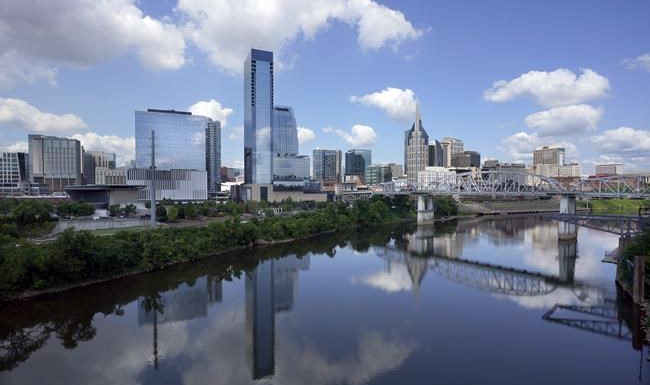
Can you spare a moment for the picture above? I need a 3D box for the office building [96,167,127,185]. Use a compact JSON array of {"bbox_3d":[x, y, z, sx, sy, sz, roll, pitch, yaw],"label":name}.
[{"bbox_3d":[-256.000,-10.350,393.900,31.000,39.000,30.000,0,1,-23],"label":"office building"}]

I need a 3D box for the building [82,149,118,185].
[{"bbox_3d":[-312.390,-23.910,449.670,36.000,61.000,32.000,-1,1,-24],"label":"building"}]

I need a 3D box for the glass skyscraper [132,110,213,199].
[{"bbox_3d":[-160.590,-34.700,344.000,76.000,92.000,42.000,-1,1,-22],"label":"glass skyscraper"}]

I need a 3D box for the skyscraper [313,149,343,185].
[{"bbox_3d":[6.090,-53.770,809.270,52.000,102.000,50.000,-1,1,-30],"label":"skyscraper"}]

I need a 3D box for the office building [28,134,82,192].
[{"bbox_3d":[-236.500,-19.000,283.790,34.000,57.000,36.000,-1,1,-45],"label":"office building"}]

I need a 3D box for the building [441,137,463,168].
[{"bbox_3d":[353.530,-84.140,903.830,44.000,144.000,40.000,-1,1,-29],"label":"building"}]

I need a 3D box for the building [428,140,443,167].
[{"bbox_3d":[256.000,-62.790,754.280,35.000,111.000,35.000,0,1,-23],"label":"building"}]

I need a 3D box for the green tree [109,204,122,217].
[{"bbox_3d":[-122.500,10.360,190.140,7.000,7.000,7.000,0,1,0],"label":"green tree"}]

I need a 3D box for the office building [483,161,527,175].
[{"bbox_3d":[386.000,-31.680,704.660,68.000,62.000,55.000,0,1,-23],"label":"office building"}]

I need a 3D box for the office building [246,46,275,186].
[{"bbox_3d":[-76.000,-74.110,374.120,24.000,165.000,40.000,0,1,-23],"label":"office building"}]

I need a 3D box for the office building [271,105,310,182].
[{"bbox_3d":[-56.150,-56.240,459.190,46.000,126.000,40.000,-1,1,-24],"label":"office building"}]

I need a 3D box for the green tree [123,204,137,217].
[{"bbox_3d":[-114.610,10.120,191.170,6.800,7.200,6.600,-1,1,-24],"label":"green tree"}]

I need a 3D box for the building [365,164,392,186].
[{"bbox_3d":[122.600,-28.590,744.650,34.000,57.000,52.000,-1,1,-32],"label":"building"}]

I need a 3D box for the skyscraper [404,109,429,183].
[{"bbox_3d":[199.000,-94.570,695.890,45.000,188.000,50.000,0,1,19],"label":"skyscraper"}]

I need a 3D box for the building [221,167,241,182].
[{"bbox_3d":[-172.720,-20.080,599.760,46.000,46.000,40.000,-1,1,-24],"label":"building"}]

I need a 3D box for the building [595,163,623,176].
[{"bbox_3d":[732.850,-42.160,839.480,36.000,56.000,52.000,-1,1,-27],"label":"building"}]

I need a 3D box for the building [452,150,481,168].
[{"bbox_3d":[368.000,-59.460,849.330,55.000,98.000,55.000,0,1,-23],"label":"building"}]

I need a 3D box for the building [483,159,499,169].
[{"bbox_3d":[433.000,-48.460,849.470,25.000,76.000,25.000,0,1,-23],"label":"building"}]

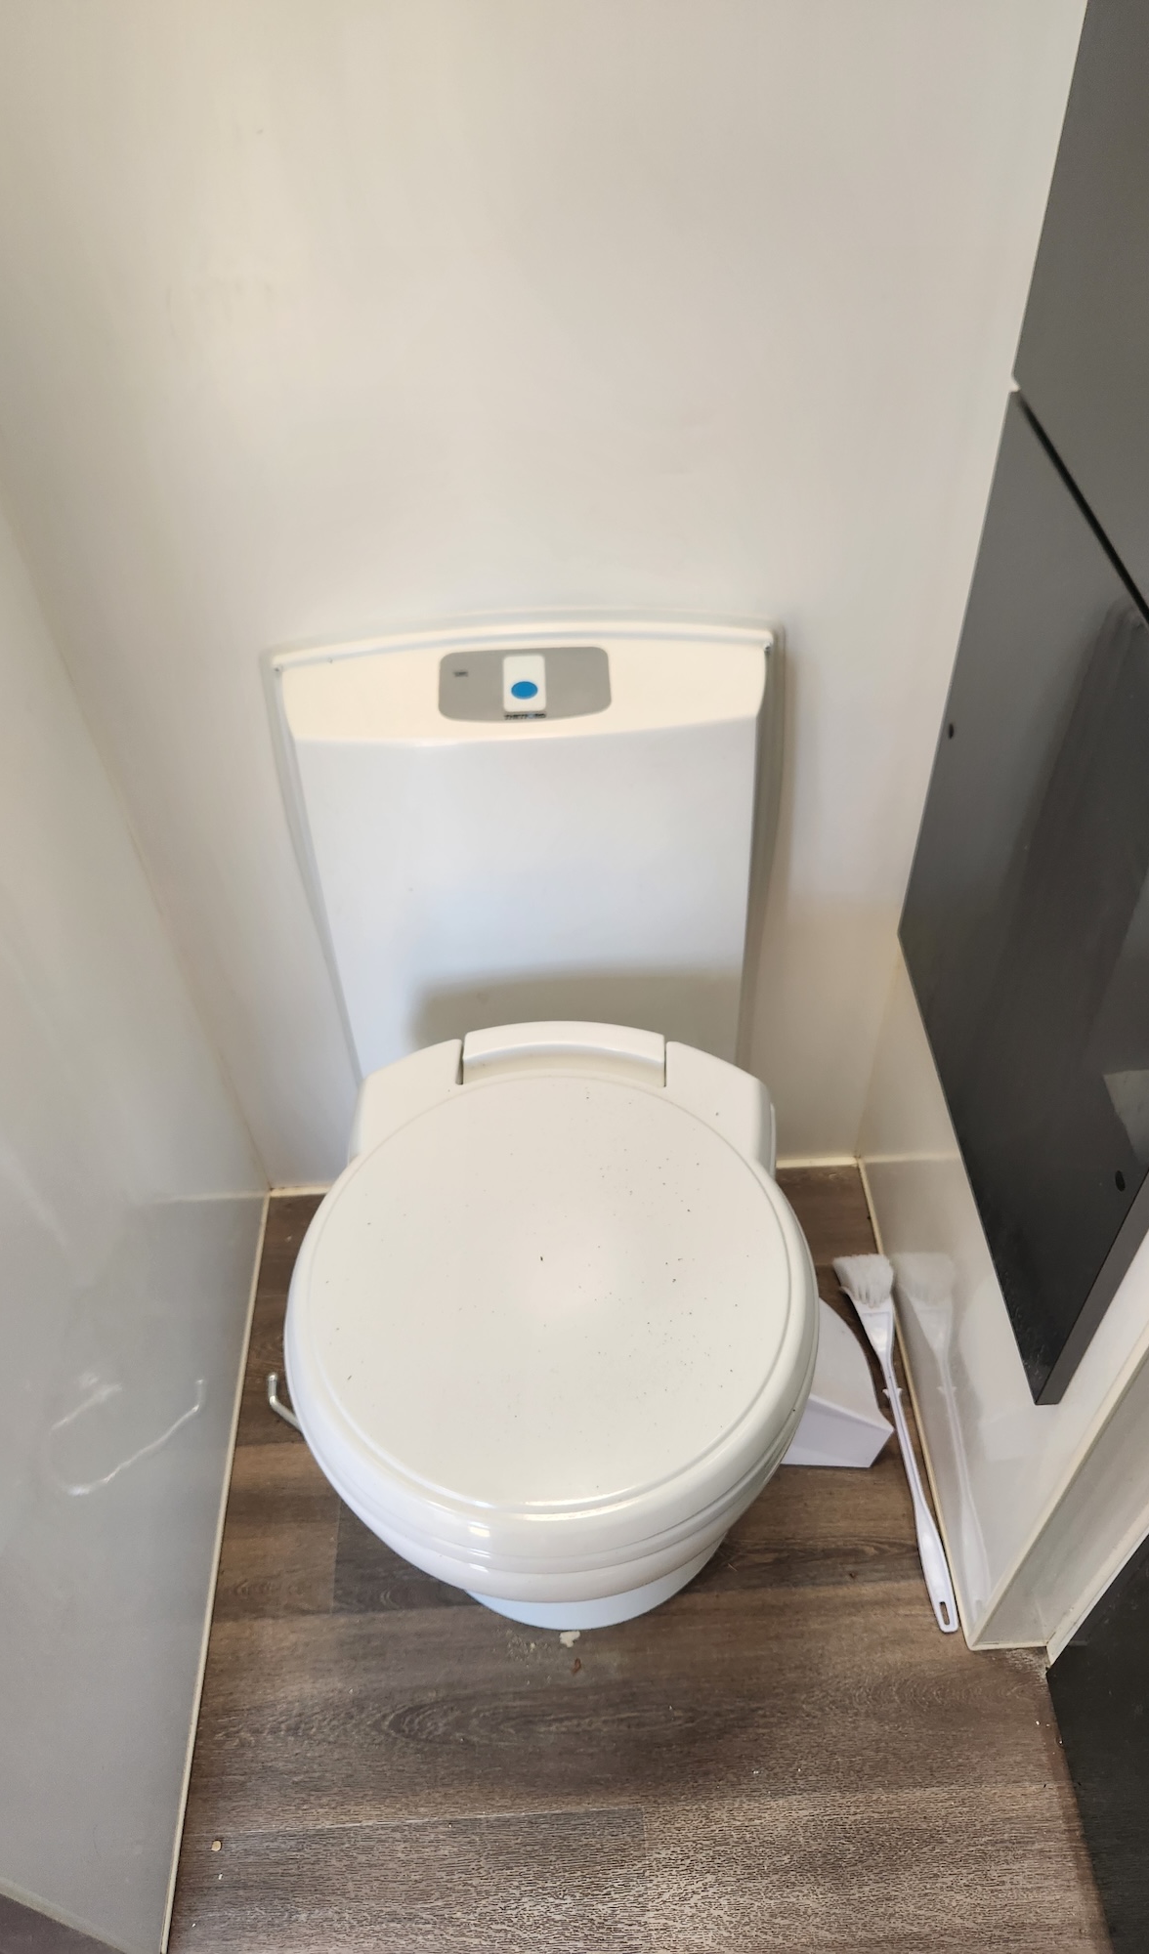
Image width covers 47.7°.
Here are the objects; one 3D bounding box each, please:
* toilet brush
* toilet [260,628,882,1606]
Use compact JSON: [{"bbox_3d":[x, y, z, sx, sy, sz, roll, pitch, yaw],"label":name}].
[{"bbox_3d":[0.319,0.443,1.277,0.060,0.050,0.366,-6,50,-1],"label":"toilet brush"},{"bbox_3d":[-0.013,0.193,1.052,0.394,0.749,0.582,-3,48,1],"label":"toilet"}]

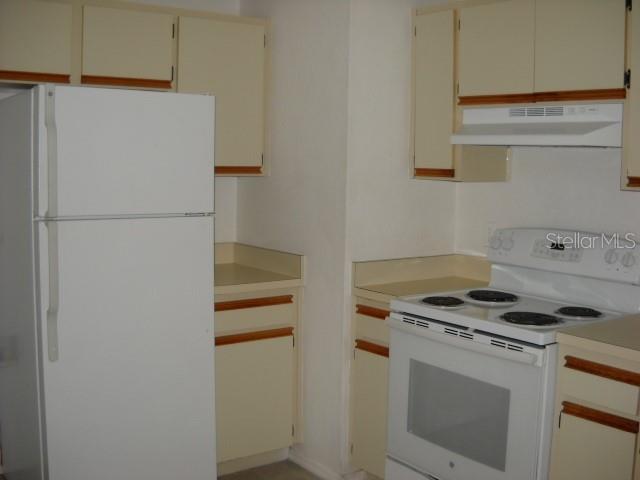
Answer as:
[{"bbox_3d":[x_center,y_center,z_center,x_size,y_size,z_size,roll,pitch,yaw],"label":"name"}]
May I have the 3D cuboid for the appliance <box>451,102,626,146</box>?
[{"bbox_3d":[0.910,-0.432,2.950,0.415,0.160,0.745,-3,7,-36],"label":"appliance"}]

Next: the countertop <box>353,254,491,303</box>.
[{"bbox_3d":[0.491,0.173,3.385,0.634,0.143,0.310,-3,7,-36],"label":"countertop"}]

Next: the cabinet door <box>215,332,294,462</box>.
[{"bbox_3d":[-0.320,0.725,3.550,0.460,0.588,0.030,-4,7,-36],"label":"cabinet door"}]

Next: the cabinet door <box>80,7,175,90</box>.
[{"bbox_3d":[-0.824,-0.818,3.255,0.410,0.320,0.028,-3,7,-36],"label":"cabinet door"}]

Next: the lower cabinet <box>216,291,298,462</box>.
[{"bbox_3d":[-0.472,0.594,3.696,0.509,0.791,0.623,-3,7,-36],"label":"lower cabinet"}]

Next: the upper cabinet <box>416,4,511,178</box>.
[{"bbox_3d":[0.629,-0.647,3.384,0.333,0.767,0.322,-3,7,-36],"label":"upper cabinet"}]

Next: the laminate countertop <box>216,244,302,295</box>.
[{"bbox_3d":[-0.464,0.131,3.645,0.509,0.143,0.628,-3,7,-36],"label":"laminate countertop"}]

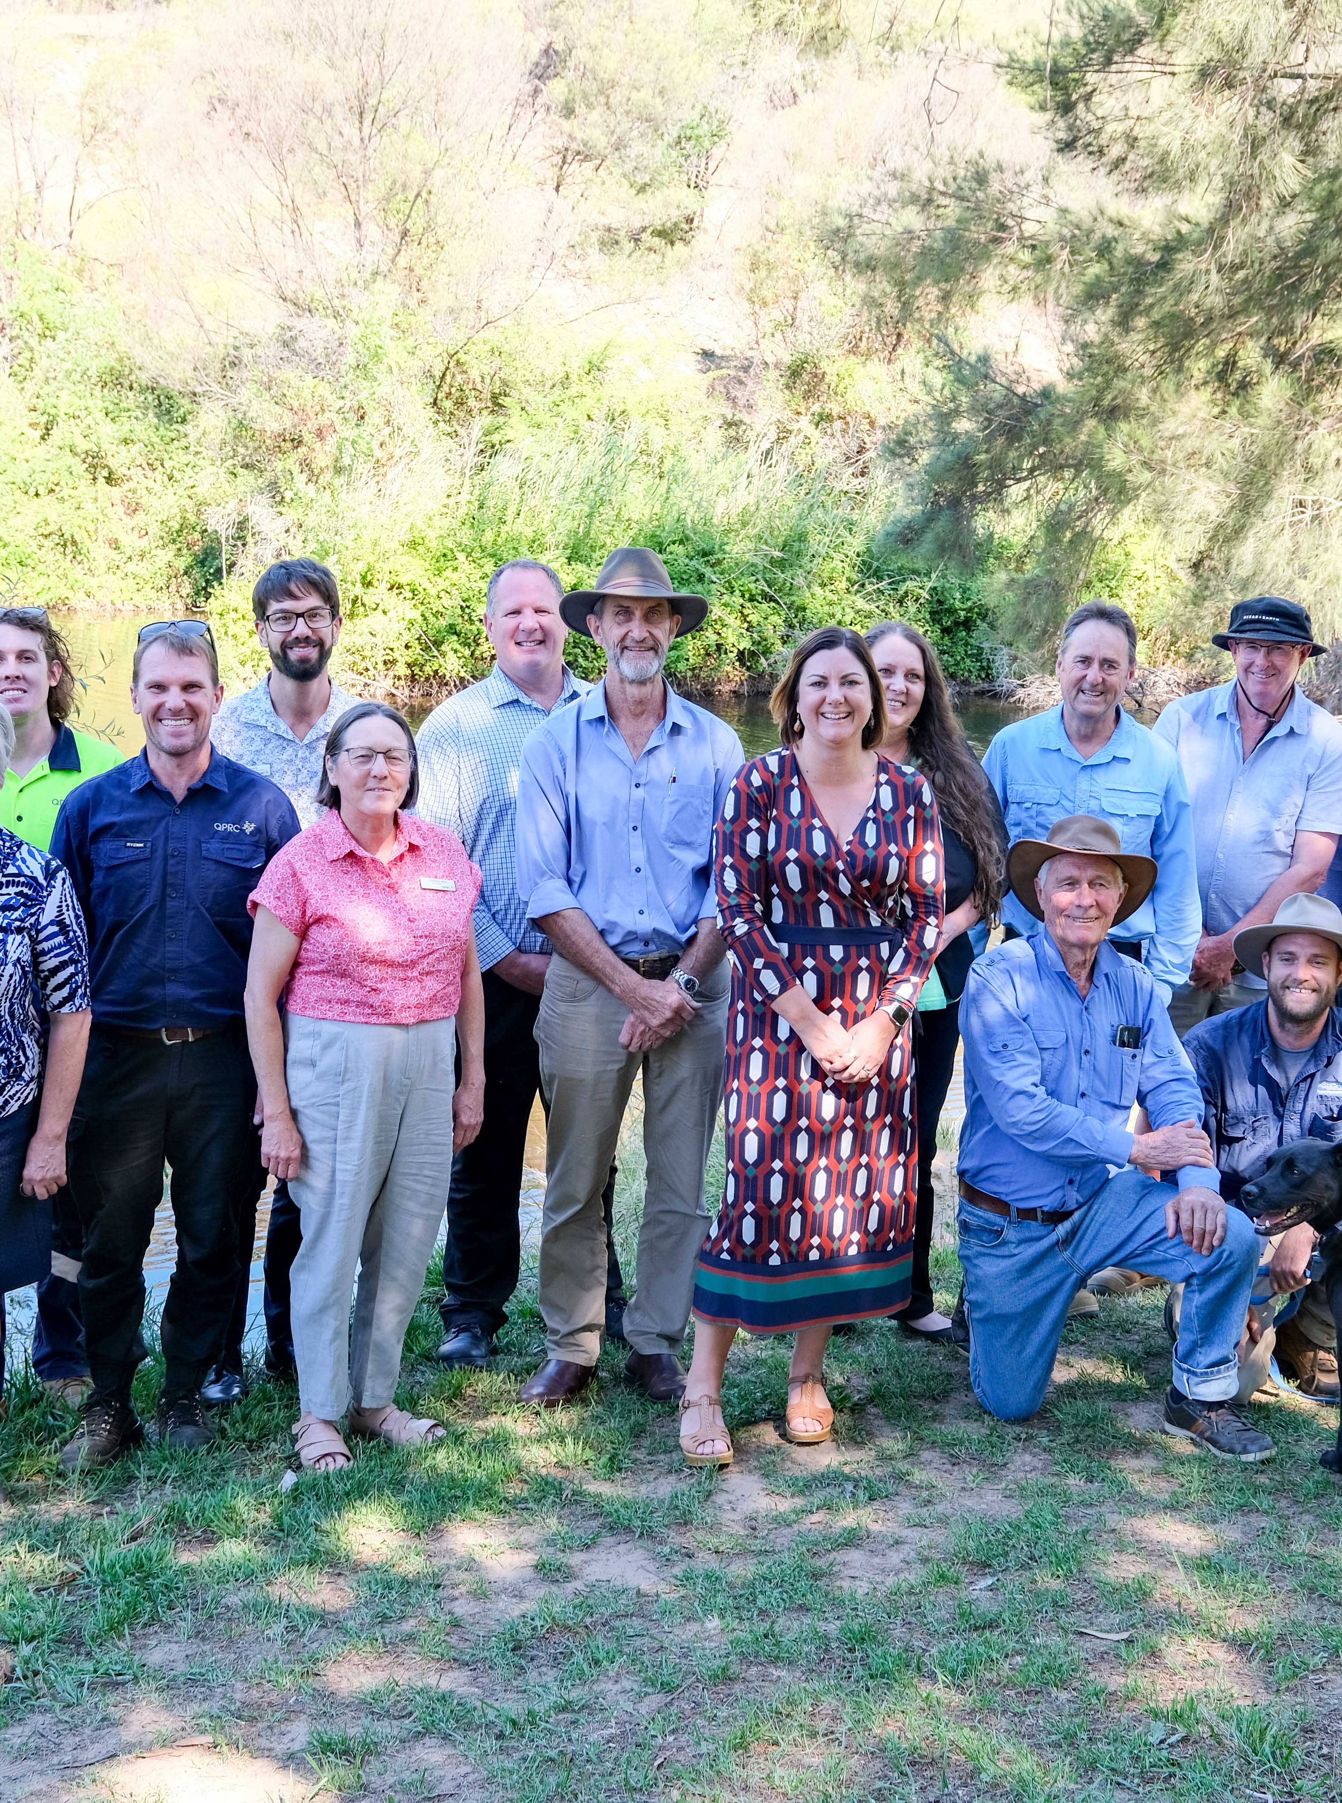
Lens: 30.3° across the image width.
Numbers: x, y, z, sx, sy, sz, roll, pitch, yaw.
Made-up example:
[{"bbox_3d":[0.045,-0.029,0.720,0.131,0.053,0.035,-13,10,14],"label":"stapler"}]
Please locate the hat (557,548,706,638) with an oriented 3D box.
[{"bbox_3d":[-0.081,-0.673,5.420,0.325,0.184,0.360,0,8,-2],"label":"hat"}]

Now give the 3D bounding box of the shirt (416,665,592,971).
[{"bbox_3d":[-0.347,-0.190,5.850,0.540,0.720,0.340,-1,6,-7],"label":"shirt"}]

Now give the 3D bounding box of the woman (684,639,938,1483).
[{"bbox_3d":[0.301,0.301,5.155,0.540,1.735,0.400,0,8,2],"label":"woman"}]

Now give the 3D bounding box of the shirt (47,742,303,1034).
[{"bbox_3d":[-1.040,-0.025,5.161,0.550,0.576,0.300,-1,8,-8],"label":"shirt"}]

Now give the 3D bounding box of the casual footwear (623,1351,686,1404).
[{"bbox_3d":[-0.036,1.041,5.696,0.110,0.120,0.300,-2,8,-17],"label":"casual footwear"}]

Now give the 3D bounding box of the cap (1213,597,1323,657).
[{"bbox_3d":[1.486,-0.684,6.150,0.285,0.140,0.300,1,6,14],"label":"cap"}]

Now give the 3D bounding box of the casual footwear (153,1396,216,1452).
[{"bbox_3d":[-1.056,1.123,5.400,0.115,0.125,0.290,-1,6,-5],"label":"casual footwear"}]

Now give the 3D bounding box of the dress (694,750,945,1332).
[{"bbox_3d":[0.310,0.275,5.152,0.530,1.185,0.360,0,8,2],"label":"dress"}]

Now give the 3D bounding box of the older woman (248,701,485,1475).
[{"bbox_3d":[-0.643,0.390,5.260,0.500,1.610,0.320,-2,6,-13],"label":"older woman"}]

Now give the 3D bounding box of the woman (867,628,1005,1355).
[{"bbox_3d":[0.604,0.187,5.930,0.460,1.700,0.320,1,6,9],"label":"woman"}]

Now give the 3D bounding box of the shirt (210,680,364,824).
[{"bbox_3d":[-0.841,-0.158,5.620,0.510,0.710,0.300,-1,6,-7],"label":"shirt"}]

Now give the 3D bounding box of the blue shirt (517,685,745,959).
[{"bbox_3d":[-0.087,-0.181,5.529,0.540,0.608,0.300,0,8,0],"label":"blue shirt"}]

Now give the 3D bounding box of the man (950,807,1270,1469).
[{"bbox_3d":[0.949,0.492,5.500,0.600,1.310,0.820,-3,6,-21],"label":"man"}]

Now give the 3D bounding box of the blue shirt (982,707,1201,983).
[{"bbox_3d":[1.040,-0.138,6.145,0.540,0.688,0.310,1,8,10],"label":"blue shirt"}]

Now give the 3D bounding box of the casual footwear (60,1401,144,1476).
[{"bbox_3d":[-1.213,1.092,5.261,0.115,0.140,0.300,2,8,12],"label":"casual footwear"}]

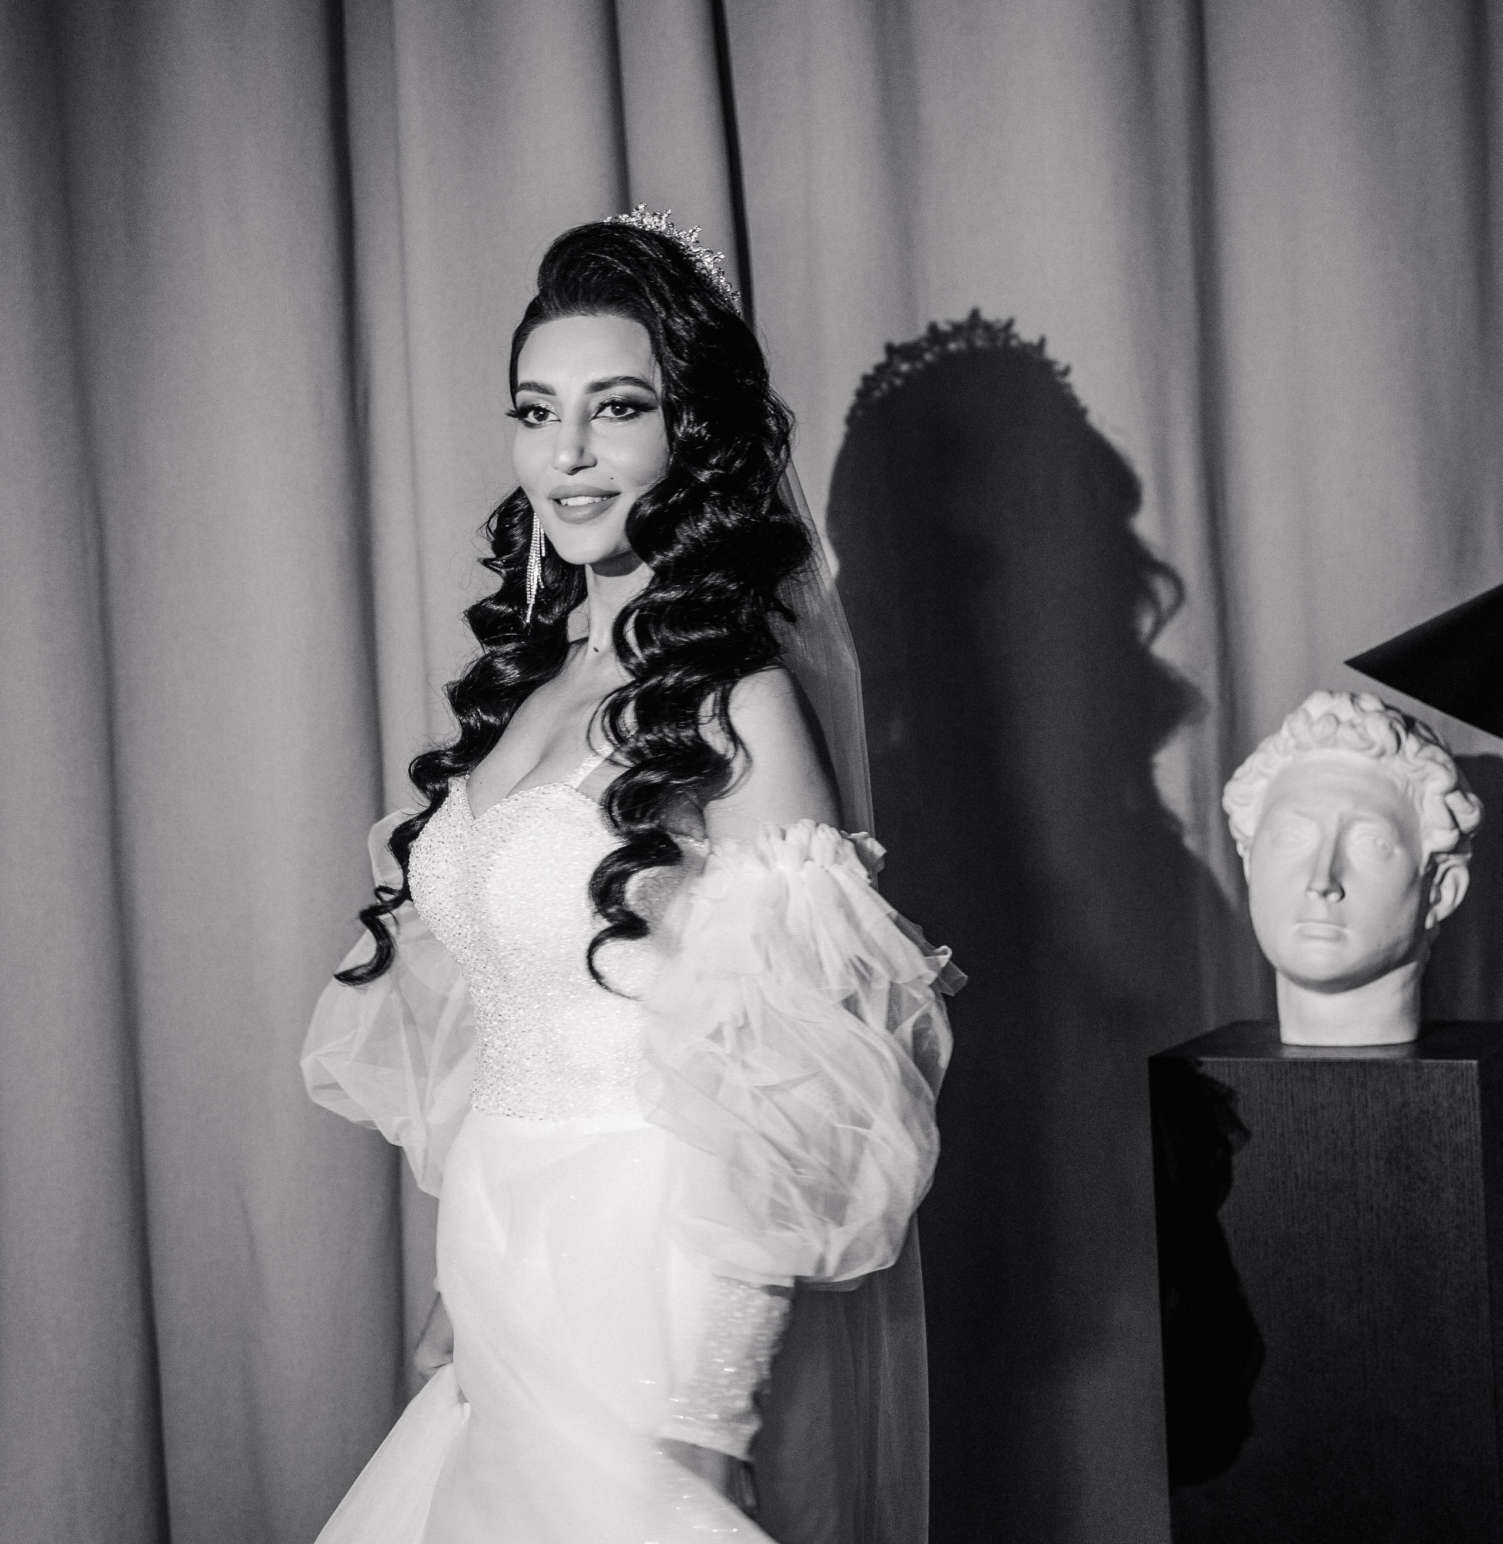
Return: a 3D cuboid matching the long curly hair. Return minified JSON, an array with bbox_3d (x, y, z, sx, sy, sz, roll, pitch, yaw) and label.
[{"bbox_3d":[-0.119,-0.126,1.955,0.300,0.535,0.290,-2,1,37],"label":"long curly hair"}]

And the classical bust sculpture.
[{"bbox_3d":[0.557,0.086,2.570,0.232,0.328,0.260,-2,1,28],"label":"classical bust sculpture"}]

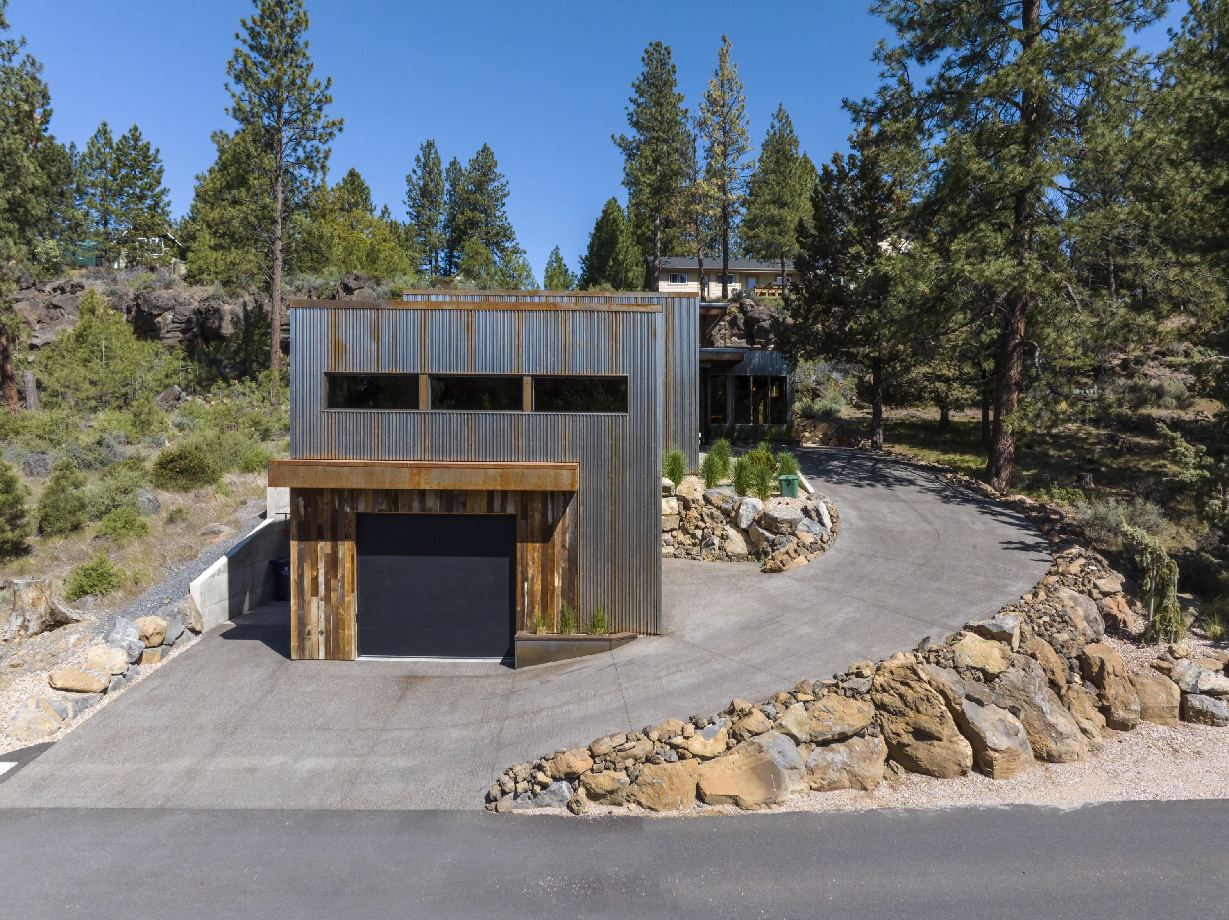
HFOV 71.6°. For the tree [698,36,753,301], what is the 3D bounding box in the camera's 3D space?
[{"bbox_3d":[8.856,-23.278,68.000,4.447,21.161,4.447,0,0,0],"label":"tree"}]

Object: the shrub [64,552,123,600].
[{"bbox_3d":[-10.215,2.270,16.700,1.016,0.904,0.965,0,0,0],"label":"shrub"}]

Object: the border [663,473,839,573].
[{"bbox_3d":[3.350,1.584,22.400,5.000,2.200,4.400,0,1,0],"label":"border"}]

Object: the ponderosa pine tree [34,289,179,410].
[{"bbox_3d":[-20.896,-4.481,35.000,5.998,5.053,5.000,0,1,0],"label":"ponderosa pine tree"}]

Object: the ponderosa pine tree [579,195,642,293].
[{"bbox_3d":[-0.271,-14.990,60.000,4.533,7.038,4.400,0,1,0],"label":"ponderosa pine tree"}]

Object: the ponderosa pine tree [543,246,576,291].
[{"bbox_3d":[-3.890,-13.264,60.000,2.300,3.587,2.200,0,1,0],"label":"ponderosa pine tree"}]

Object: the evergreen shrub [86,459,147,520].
[{"bbox_3d":[-13.329,0.810,22.800,1.594,1.646,1.500,0,1,0],"label":"evergreen shrub"}]

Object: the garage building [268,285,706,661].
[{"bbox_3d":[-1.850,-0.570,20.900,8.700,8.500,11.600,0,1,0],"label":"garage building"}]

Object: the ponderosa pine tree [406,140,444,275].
[{"bbox_3d":[-18.214,-24.047,82.000,3.791,13.596,3.800,0,1,0],"label":"ponderosa pine tree"}]

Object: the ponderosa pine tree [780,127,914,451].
[{"bbox_3d":[8.441,-6.224,31.000,4.893,11.783,4.800,0,1,0],"label":"ponderosa pine tree"}]

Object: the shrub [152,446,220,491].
[{"bbox_3d":[-11.881,0.213,23.600,1.724,1.162,1.638,0,0,0],"label":"shrub"}]

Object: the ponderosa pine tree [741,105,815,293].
[{"bbox_3d":[12.688,-20.174,66.000,5.656,14.660,5.656,0,0,0],"label":"ponderosa pine tree"}]

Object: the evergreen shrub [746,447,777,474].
[{"bbox_3d":[4.396,0.043,25.400,0.916,0.802,0.916,0,0,0],"label":"evergreen shrub"}]

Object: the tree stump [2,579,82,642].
[{"bbox_3d":[-9.887,2.603,14.700,1.182,0.948,1.005,0,0,0],"label":"tree stump"}]

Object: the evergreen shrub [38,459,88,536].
[{"bbox_3d":[-12.556,0.842,19.400,1.009,1.672,0.978,0,0,0],"label":"evergreen shrub"}]

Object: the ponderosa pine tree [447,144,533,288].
[{"bbox_3d":[-12.265,-24.065,84.000,7.927,14.301,7.531,0,0,0],"label":"ponderosa pine tree"}]

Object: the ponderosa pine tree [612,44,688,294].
[{"bbox_3d":[2.474,-19.352,57.000,5.013,17.294,4.800,0,1,0],"label":"ponderosa pine tree"}]

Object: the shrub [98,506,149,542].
[{"bbox_3d":[-11.466,1.481,19.900,1.046,0.805,0.994,0,0,0],"label":"shrub"}]

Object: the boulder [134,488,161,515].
[{"bbox_3d":[-12.520,1.131,22.800,0.797,0.746,0.700,0,1,0],"label":"boulder"}]

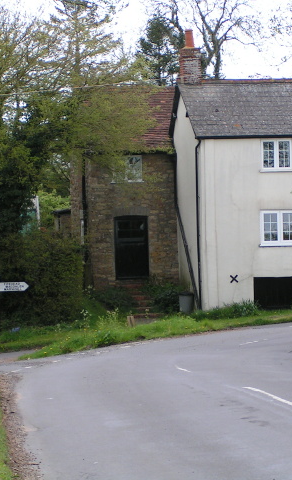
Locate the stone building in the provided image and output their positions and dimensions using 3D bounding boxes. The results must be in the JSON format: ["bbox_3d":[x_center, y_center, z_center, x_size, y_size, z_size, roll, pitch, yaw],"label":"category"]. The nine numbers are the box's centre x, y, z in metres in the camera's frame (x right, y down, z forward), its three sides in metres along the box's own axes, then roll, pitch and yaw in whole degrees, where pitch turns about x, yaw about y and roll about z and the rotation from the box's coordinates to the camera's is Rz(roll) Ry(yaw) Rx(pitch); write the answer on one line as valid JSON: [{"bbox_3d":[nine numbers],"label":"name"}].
[{"bbox_3d":[-0.682,-1.555,57.500,2.850,6.350,4.200,-1,0,-9],"label":"stone building"}]

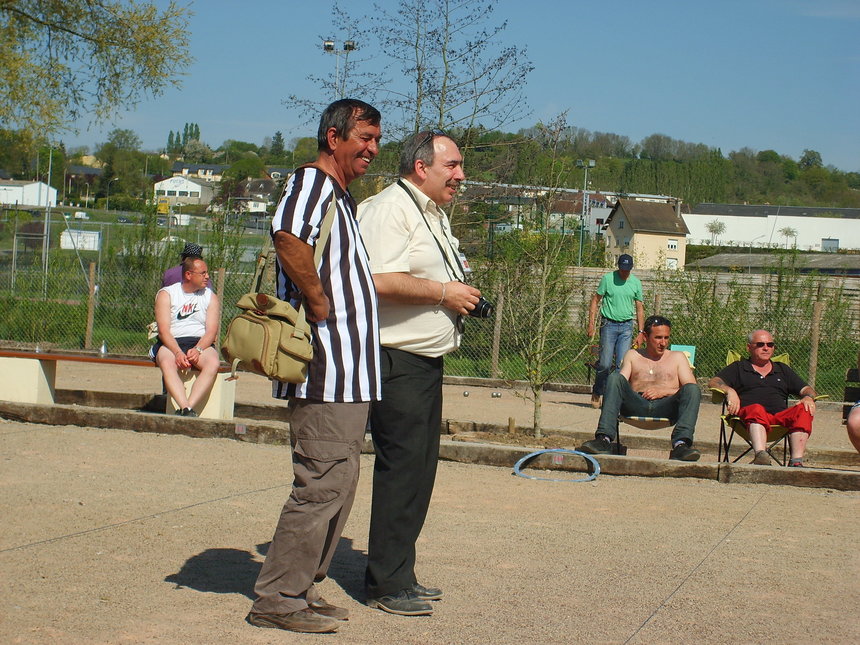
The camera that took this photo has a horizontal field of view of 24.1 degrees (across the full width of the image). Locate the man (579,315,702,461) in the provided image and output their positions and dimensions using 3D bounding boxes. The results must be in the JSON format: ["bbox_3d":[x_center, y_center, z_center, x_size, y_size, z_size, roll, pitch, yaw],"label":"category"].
[{"bbox_3d":[1.444,0.442,13.800,0.760,0.980,0.950,3,1,10],"label":"man"}]

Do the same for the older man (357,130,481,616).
[{"bbox_3d":[-0.042,0.177,7.100,0.450,1.690,0.520,3,1,19],"label":"older man"}]

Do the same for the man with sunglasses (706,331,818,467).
[{"bbox_3d":[2.337,0.544,14.100,0.730,1.030,0.840,3,1,-3],"label":"man with sunglasses"}]

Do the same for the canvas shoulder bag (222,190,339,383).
[{"bbox_3d":[-0.495,-0.105,6.580,0.230,0.610,0.340,2,1,-37],"label":"canvas shoulder bag"}]

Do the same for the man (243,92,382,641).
[{"bbox_3d":[-0.357,0.141,6.680,0.420,1.740,0.530,3,1,20],"label":"man"}]

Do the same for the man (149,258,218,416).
[{"bbox_3d":[-1.899,0.155,15.600,0.540,1.300,0.720,3,1,0],"label":"man"}]

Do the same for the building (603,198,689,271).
[{"bbox_3d":[30.554,-11.855,284.000,9.200,11.000,8.600,3,1,-30],"label":"building"}]

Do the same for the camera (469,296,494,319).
[{"bbox_3d":[0.170,-0.052,7.050,0.105,0.080,0.120,18,7,25],"label":"camera"}]

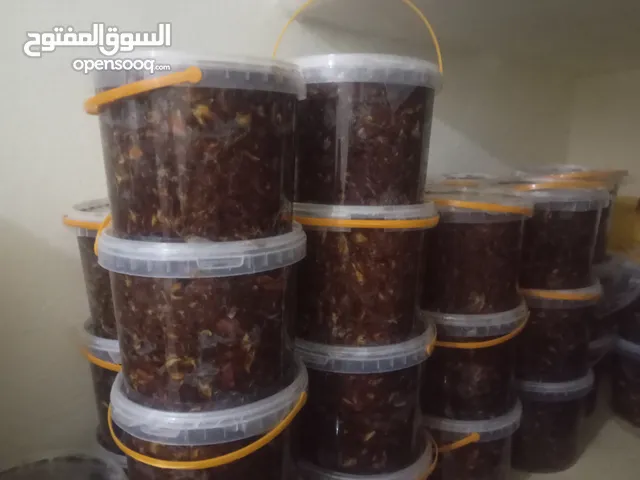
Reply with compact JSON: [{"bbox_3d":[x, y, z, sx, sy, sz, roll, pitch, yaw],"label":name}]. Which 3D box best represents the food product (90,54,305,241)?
[{"bbox_3d":[-0.127,-0.097,0.580,0.228,0.175,0.228,0,9,0],"label":"food product"}]

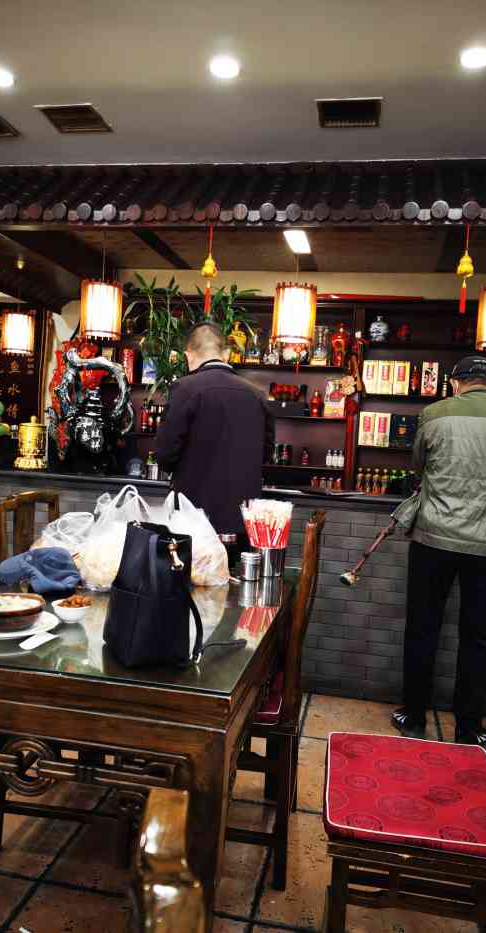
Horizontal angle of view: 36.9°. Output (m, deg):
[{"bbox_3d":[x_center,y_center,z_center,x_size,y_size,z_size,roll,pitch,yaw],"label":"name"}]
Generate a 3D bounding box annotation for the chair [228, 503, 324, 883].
[{"bbox_3d":[-0.018,0.653,2.288,0.480,1.050,0.470,4,3,11],"label":"chair"}]

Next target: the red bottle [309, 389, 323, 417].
[{"bbox_3d":[0.496,-0.431,4.929,0.086,0.190,0.086,4,2,10],"label":"red bottle"}]

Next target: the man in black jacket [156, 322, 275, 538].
[{"bbox_3d":[-0.156,0.235,3.338,0.530,1.765,0.420,4,3,7],"label":"man in black jacket"}]

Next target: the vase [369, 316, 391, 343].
[{"bbox_3d":[0.932,-0.928,4.933,0.147,0.175,0.147,4,3,11],"label":"vase"}]

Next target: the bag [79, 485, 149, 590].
[{"bbox_3d":[-0.407,0.219,2.346,0.250,0.325,0.210,4,3,11],"label":"bag"}]

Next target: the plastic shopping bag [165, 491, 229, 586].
[{"bbox_3d":[-0.154,0.239,2.502,0.240,0.300,0.200,4,3,11],"label":"plastic shopping bag"}]

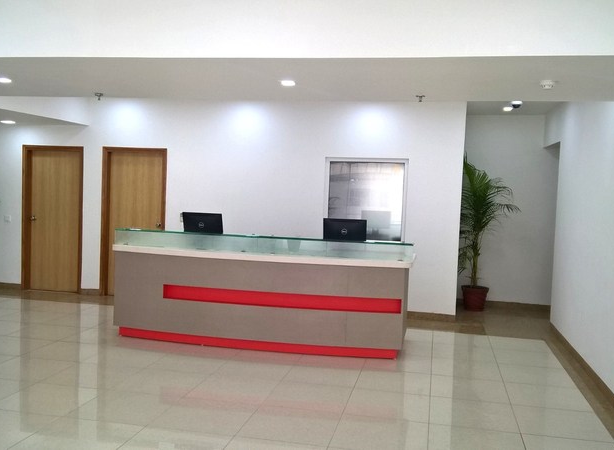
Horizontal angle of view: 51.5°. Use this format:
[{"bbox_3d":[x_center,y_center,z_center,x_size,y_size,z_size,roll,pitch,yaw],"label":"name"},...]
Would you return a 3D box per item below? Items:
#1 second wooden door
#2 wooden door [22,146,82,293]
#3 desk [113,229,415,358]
[{"bbox_3d":[-2.369,-0.020,8.730,0.936,2.050,0.120,3,3,12],"label":"second wooden door"},{"bbox_3d":[-3.571,-0.074,8.980,0.942,2.050,0.120,3,3,12],"label":"wooden door"},{"bbox_3d":[-0.443,0.643,6.528,3.020,1.105,0.920,3,3,12],"label":"desk"}]

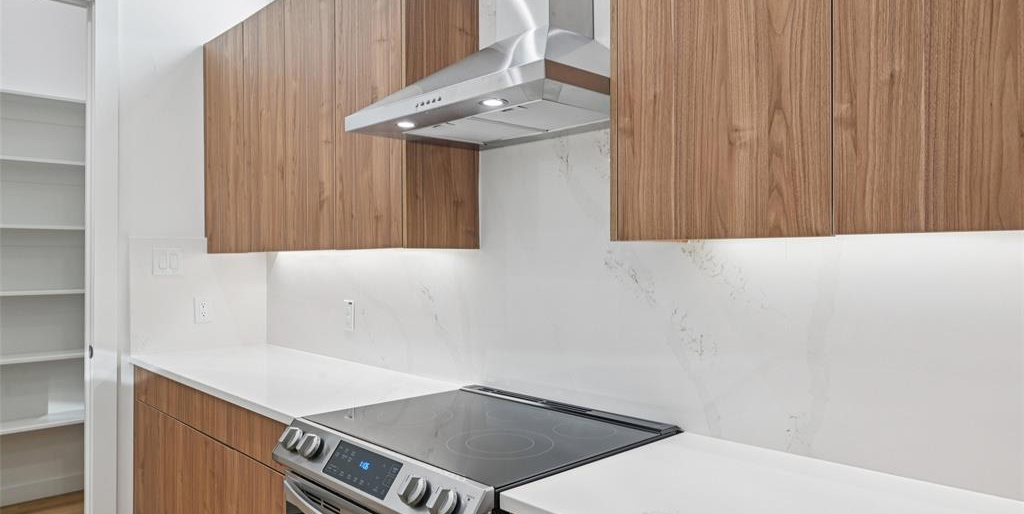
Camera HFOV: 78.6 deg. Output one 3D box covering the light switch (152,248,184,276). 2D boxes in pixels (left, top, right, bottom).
[{"bbox_3d":[-1.597,0.023,2.912,0.128,0.124,0.012,0,-1,-45],"label":"light switch"}]

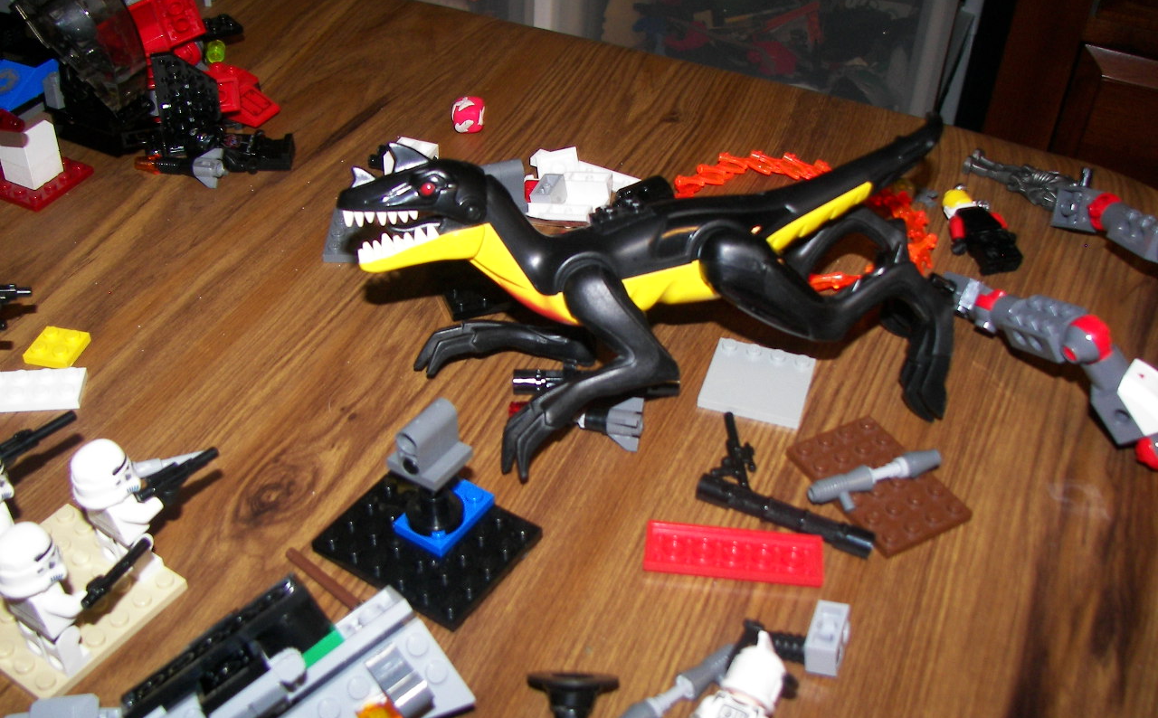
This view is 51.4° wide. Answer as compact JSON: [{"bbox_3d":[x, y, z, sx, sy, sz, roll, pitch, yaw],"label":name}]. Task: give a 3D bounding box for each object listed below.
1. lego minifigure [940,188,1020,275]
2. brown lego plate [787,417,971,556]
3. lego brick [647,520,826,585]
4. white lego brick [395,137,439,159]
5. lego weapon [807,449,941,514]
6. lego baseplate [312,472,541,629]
[{"bbox_3d":[0.151,-0.049,0.457,0.023,0.010,0.042,-4,40,-9],"label":"lego minifigure"},{"bbox_3d":[0.088,0.036,0.356,0.032,0.005,0.048,-17,43,-23],"label":"brown lego plate"},{"bbox_3d":[0.042,0.053,0.327,0.048,0.005,0.016,5,39,2],"label":"lego brick"},{"bbox_3d":[-0.066,-0.079,0.478,0.016,0.010,0.016,13,40,12],"label":"white lego brick"},{"bbox_3d":[0.086,0.036,0.346,0.043,0.008,0.013,-11,71,-17],"label":"lego weapon"},{"bbox_3d":[-0.041,0.049,0.327,0.048,0.005,0.040,24,43,24],"label":"lego baseplate"}]

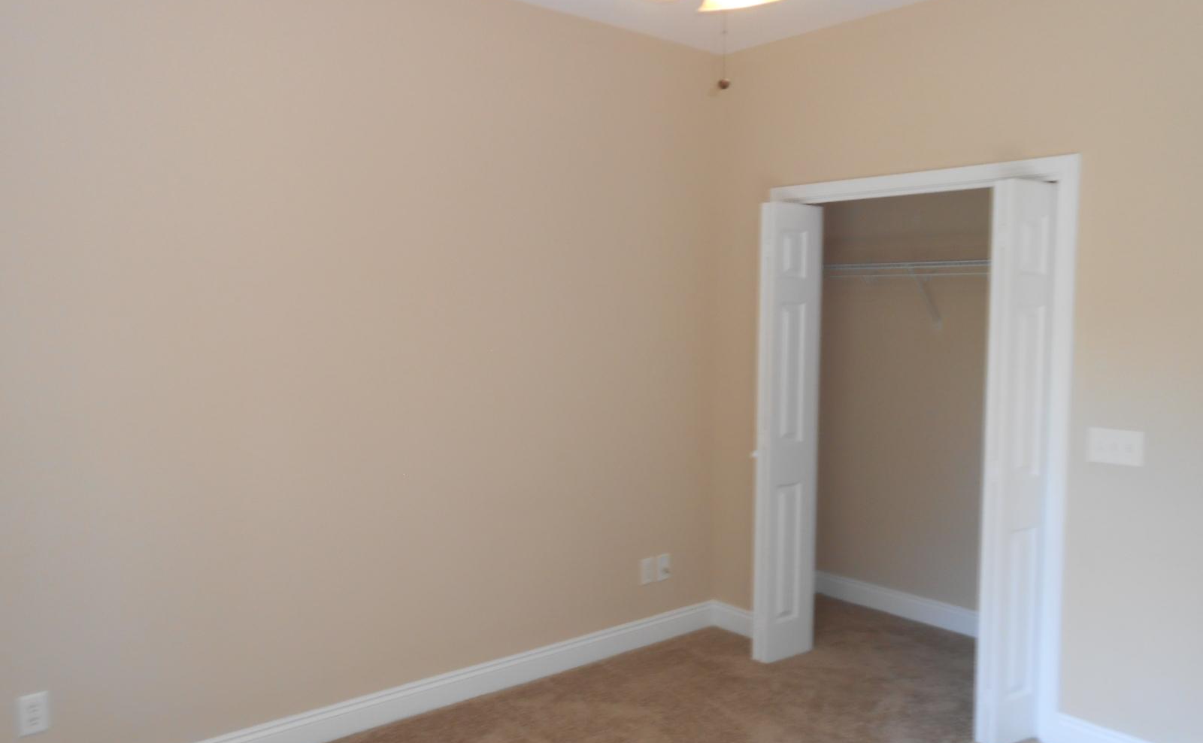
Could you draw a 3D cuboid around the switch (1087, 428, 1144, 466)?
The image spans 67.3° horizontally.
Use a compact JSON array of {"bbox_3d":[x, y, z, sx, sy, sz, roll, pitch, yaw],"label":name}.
[{"bbox_3d":[1.716,0.253,3.022,0.014,0.115,0.165,-3,5,-41],"label":"switch"}]

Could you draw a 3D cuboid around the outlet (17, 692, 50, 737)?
[{"bbox_3d":[-1.651,0.996,2.628,0.072,0.115,0.010,-3,5,-39],"label":"outlet"}]

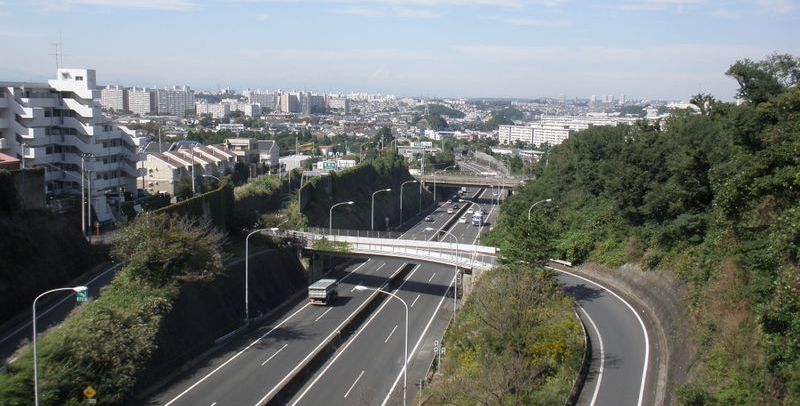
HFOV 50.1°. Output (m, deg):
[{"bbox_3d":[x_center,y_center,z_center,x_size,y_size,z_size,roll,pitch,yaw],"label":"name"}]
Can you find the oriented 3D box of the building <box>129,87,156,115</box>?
[{"bbox_3d":[-327.599,-128.745,1090.000,12.000,33.000,46.000,-5,10,-44],"label":"building"}]

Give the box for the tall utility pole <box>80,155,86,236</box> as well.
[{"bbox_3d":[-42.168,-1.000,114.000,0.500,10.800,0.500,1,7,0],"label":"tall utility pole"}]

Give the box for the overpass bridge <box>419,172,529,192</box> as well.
[{"bbox_3d":[25.200,-8.100,300.000,37.000,4.200,14.000,5,8,25],"label":"overpass bridge"}]

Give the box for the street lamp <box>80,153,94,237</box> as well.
[{"bbox_3d":[-41.595,-1.067,114.000,1.900,11.100,0.500,1,7,0],"label":"street lamp"}]

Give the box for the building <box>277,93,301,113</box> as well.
[{"bbox_3d":[-189.071,-168.723,1450.000,22.000,33.000,32.000,-5,10,-44],"label":"building"}]

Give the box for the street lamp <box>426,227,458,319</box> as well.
[{"bbox_3d":[4.763,8.529,99.681,4.048,11.433,0.500,2,7,9],"label":"street lamp"}]

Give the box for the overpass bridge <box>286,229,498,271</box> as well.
[{"bbox_3d":[-1.900,6.100,121.000,33.000,3.100,5.600,6,8,34],"label":"overpass bridge"}]

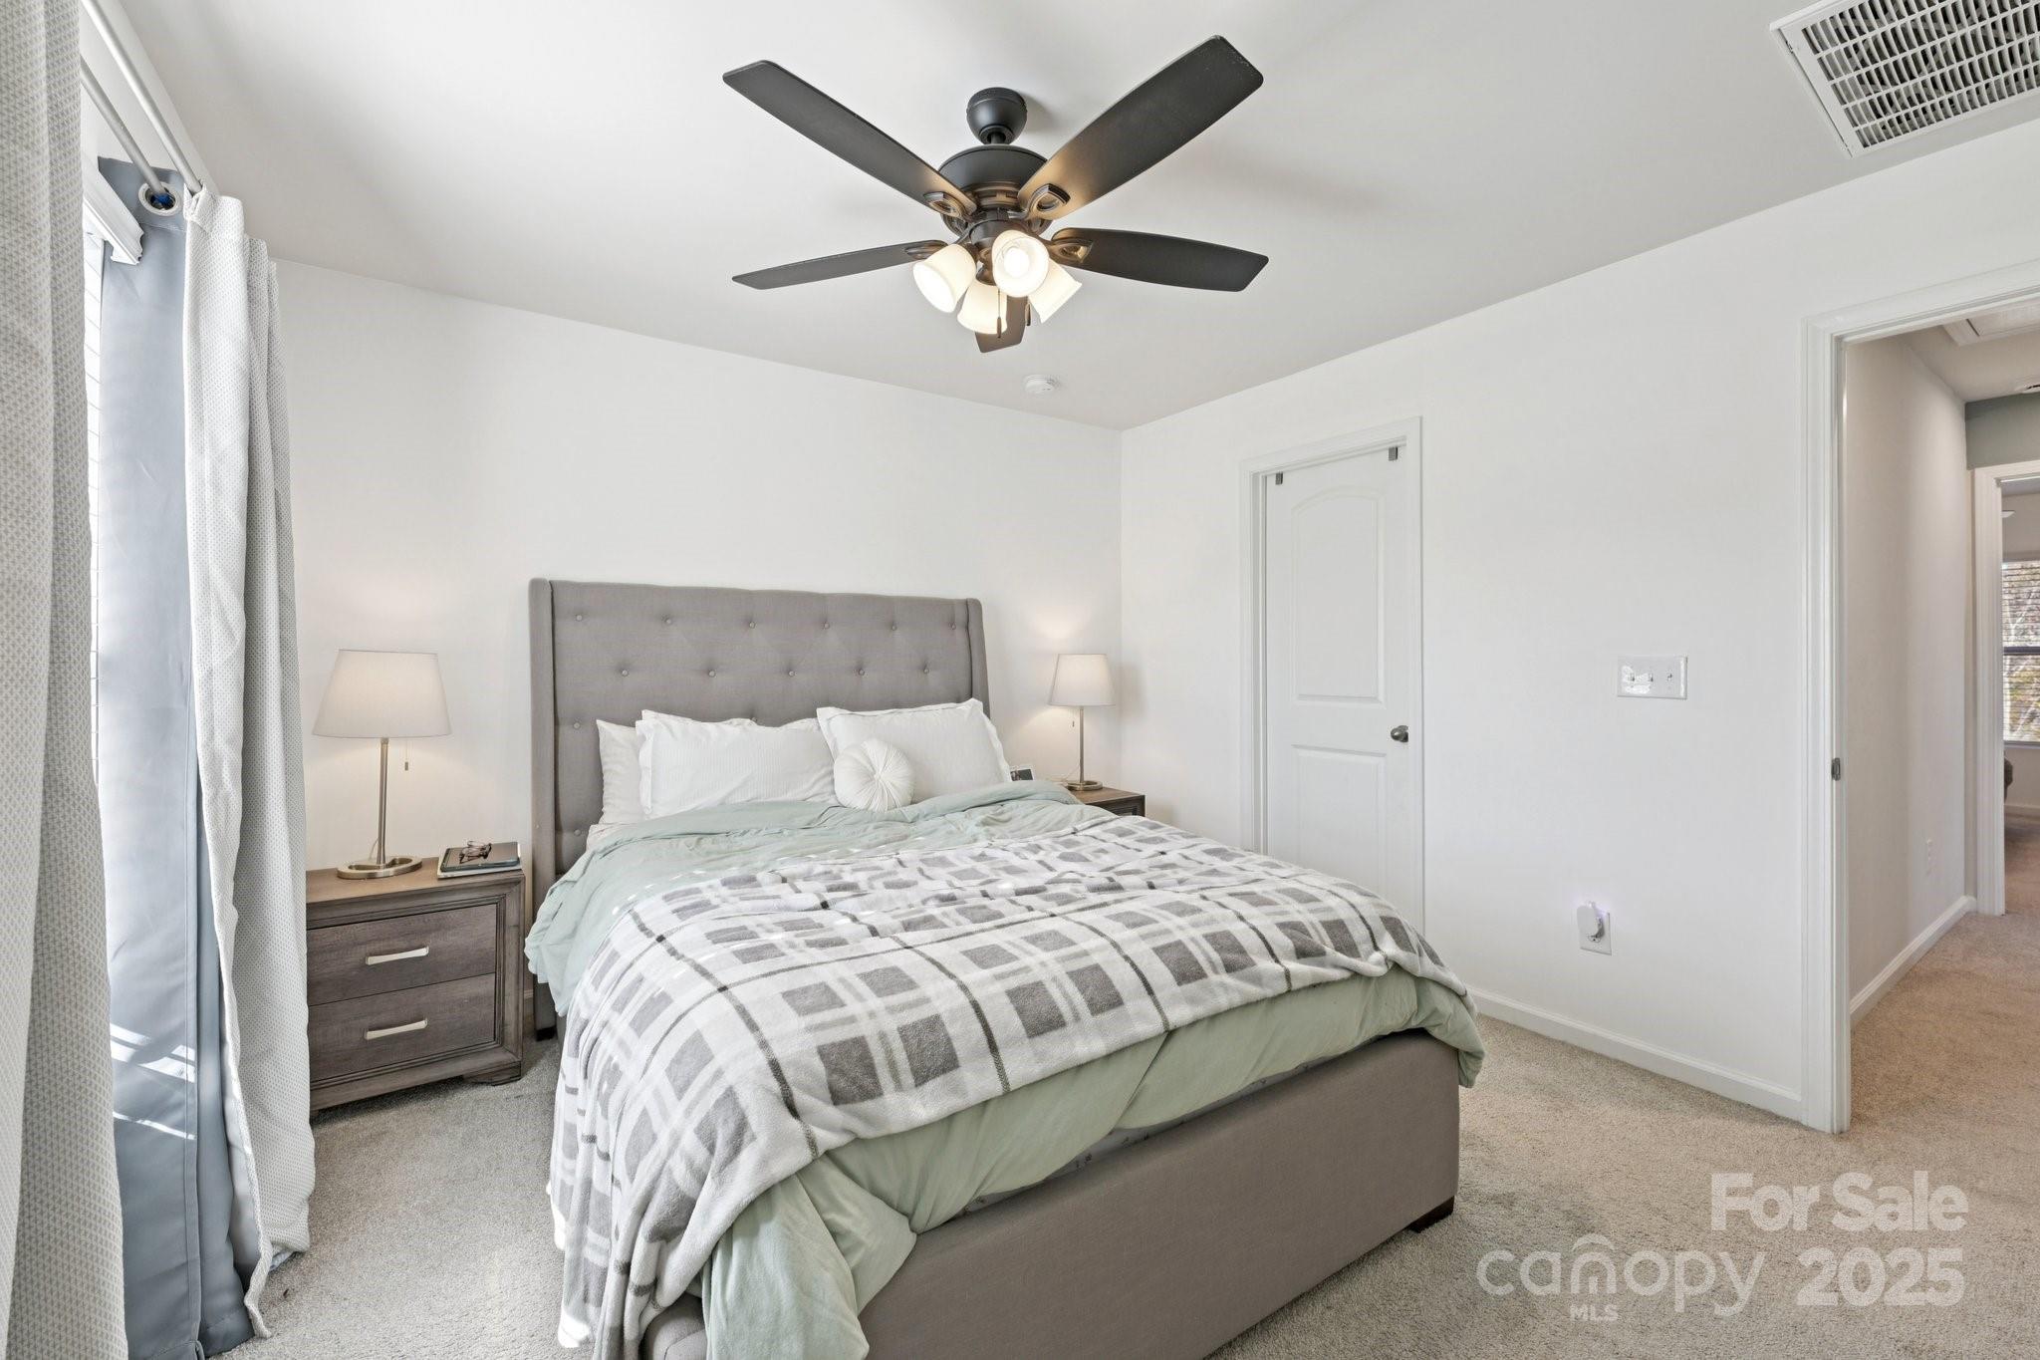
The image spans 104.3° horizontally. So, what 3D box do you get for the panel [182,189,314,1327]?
[{"bbox_3d":[-1.499,0.158,1.533,0.150,2.060,0.330,-1,1,-34],"label":"panel"}]

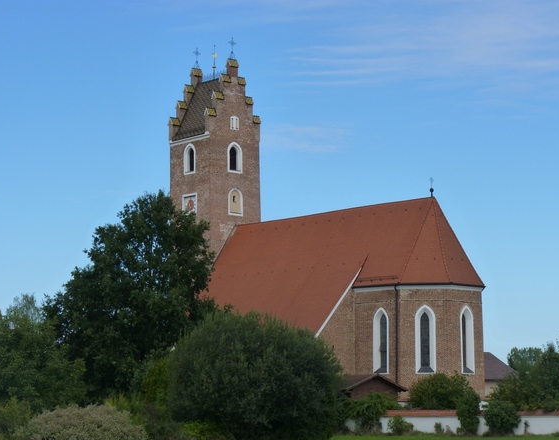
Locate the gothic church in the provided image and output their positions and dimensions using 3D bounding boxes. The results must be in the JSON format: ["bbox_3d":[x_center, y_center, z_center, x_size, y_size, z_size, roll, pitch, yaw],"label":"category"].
[{"bbox_3d":[3.588,0.373,150.099,16.457,35.082,36.483,5,-9,-40],"label":"gothic church"}]

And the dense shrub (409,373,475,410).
[{"bbox_3d":[12.361,13.726,126.000,5.157,4.323,4.600,-1,-7,6],"label":"dense shrub"}]

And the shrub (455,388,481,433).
[{"bbox_3d":[13.707,13.889,120.500,1.741,3.336,1.700,-1,-7,6],"label":"shrub"}]

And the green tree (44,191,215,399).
[{"bbox_3d":[-11.014,6.645,122.000,12.483,17.623,11.500,0,-7,-5],"label":"green tree"}]

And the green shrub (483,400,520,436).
[{"bbox_3d":[16.034,14.318,120.000,2.744,2.564,2.400,-1,-7,8],"label":"green shrub"}]

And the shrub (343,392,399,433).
[{"bbox_3d":[6.773,14.037,121.000,4.078,2.949,2.600,-1,-7,3],"label":"shrub"}]

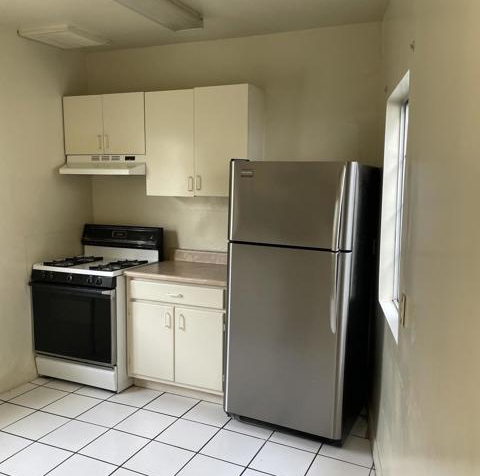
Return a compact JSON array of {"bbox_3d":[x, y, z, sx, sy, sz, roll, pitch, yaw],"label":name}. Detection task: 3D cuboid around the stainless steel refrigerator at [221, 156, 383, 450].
[{"bbox_3d":[0.423,0.348,3.208,0.763,1.665,0.755,4,7,24],"label":"stainless steel refrigerator"}]

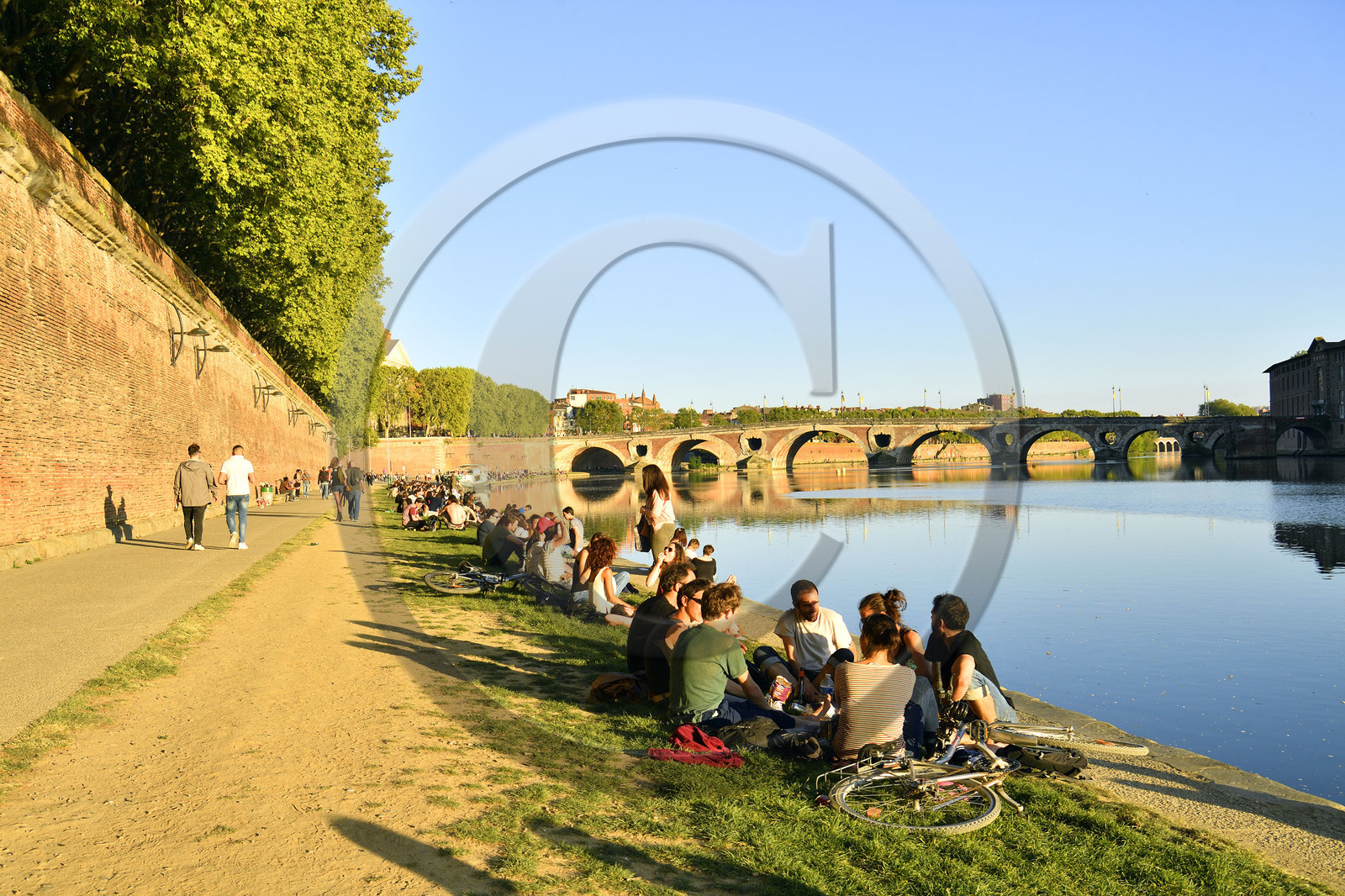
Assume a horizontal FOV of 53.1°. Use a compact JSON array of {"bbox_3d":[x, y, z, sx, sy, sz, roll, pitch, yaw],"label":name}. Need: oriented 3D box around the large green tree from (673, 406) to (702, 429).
[{"bbox_3d":[6.000,-9.300,525.000,11.500,13.000,11.500,-1,-1,0],"label":"large green tree"}]

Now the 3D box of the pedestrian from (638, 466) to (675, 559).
[{"bbox_3d":[-0.170,1.030,16.800,0.460,1.660,0.460,-2,-1,30],"label":"pedestrian"}]

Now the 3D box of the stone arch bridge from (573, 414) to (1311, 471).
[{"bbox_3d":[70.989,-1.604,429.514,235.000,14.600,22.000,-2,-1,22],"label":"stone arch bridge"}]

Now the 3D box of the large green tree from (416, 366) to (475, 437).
[{"bbox_3d":[-52.236,-10.344,308.000,13.500,16.600,13.500,-2,-1,-10],"label":"large green tree"}]

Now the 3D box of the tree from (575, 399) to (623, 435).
[{"bbox_3d":[-26.300,-10.100,485.000,18.000,15.500,17.500,-1,-1,0],"label":"tree"}]

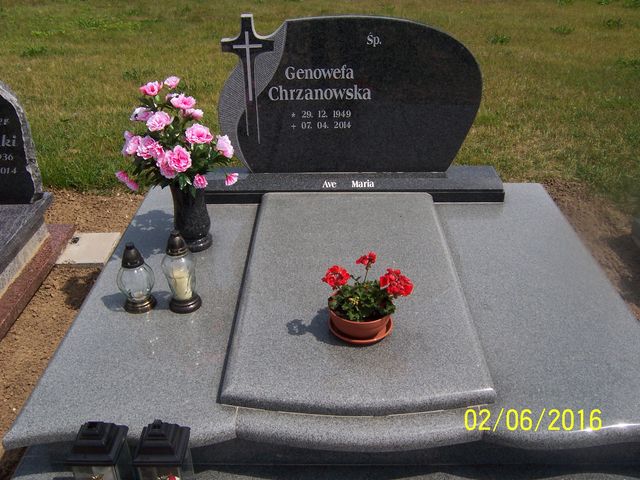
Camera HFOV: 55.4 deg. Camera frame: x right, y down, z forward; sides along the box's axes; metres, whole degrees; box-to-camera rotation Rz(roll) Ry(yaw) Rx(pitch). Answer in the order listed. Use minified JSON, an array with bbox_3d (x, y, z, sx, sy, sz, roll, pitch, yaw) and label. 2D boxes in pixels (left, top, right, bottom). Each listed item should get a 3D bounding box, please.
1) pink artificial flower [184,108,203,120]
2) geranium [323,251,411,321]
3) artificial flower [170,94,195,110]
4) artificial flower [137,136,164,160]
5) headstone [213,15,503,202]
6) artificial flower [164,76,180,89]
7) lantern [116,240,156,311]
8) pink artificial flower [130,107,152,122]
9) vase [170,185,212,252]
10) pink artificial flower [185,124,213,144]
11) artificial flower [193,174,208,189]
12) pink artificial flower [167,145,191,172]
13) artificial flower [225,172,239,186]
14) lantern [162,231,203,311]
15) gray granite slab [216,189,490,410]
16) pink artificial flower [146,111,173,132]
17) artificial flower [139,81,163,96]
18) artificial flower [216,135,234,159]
[{"bbox_3d":[-0.432,-0.428,2.082,0.060,0.050,0.050,-23,20,-33],"label":"pink artificial flower"},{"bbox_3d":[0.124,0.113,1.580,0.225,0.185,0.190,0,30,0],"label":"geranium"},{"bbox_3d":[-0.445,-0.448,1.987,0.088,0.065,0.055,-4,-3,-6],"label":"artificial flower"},{"bbox_3d":[-0.525,-0.284,1.892,0.085,0.075,0.060,10,8,17],"label":"artificial flower"},{"bbox_3d":[0.124,-0.533,2.531,1.314,0.724,0.264,0,31,1],"label":"headstone"},{"bbox_3d":[-0.490,-0.523,2.026,0.058,0.050,0.055,11,2,18],"label":"artificial flower"},{"bbox_3d":[-0.588,0.109,1.940,0.125,0.232,0.125,0,31,1],"label":"lantern"},{"bbox_3d":[-0.574,-0.403,1.961,0.055,0.060,0.070,13,24,-24],"label":"pink artificial flower"},{"bbox_3d":[-0.449,-0.102,2.102,0.135,0.260,0.135,0,30,0],"label":"vase"},{"bbox_3d":[-0.378,-0.328,1.899,0.086,0.070,0.055,-4,-1,-6],"label":"pink artificial flower"},{"bbox_3d":[-0.379,-0.186,1.936,0.050,0.046,0.045,-6,31,-9],"label":"artificial flower"},{"bbox_3d":[-0.460,-0.267,1.997,0.086,0.088,0.055,-3,19,-5],"label":"pink artificial flower"},{"bbox_3d":[-0.293,-0.200,2.020,0.040,0.050,0.050,36,43,18],"label":"artificial flower"},{"bbox_3d":[-0.408,0.083,1.791,0.100,0.253,0.100,0,30,0],"label":"lantern"},{"bbox_3d":[0.102,0.126,2.075,0.737,0.060,1.194,0,31,1],"label":"gray granite slab"},{"bbox_3d":[-0.522,-0.385,1.983,0.088,0.075,0.055,7,4,12],"label":"pink artificial flower"},{"bbox_3d":[-0.519,-0.464,1.867,0.075,0.055,0.055,0,0,0],"label":"artificial flower"},{"bbox_3d":[-0.328,-0.324,2.115,0.055,0.080,0.080,-5,24,36],"label":"artificial flower"}]

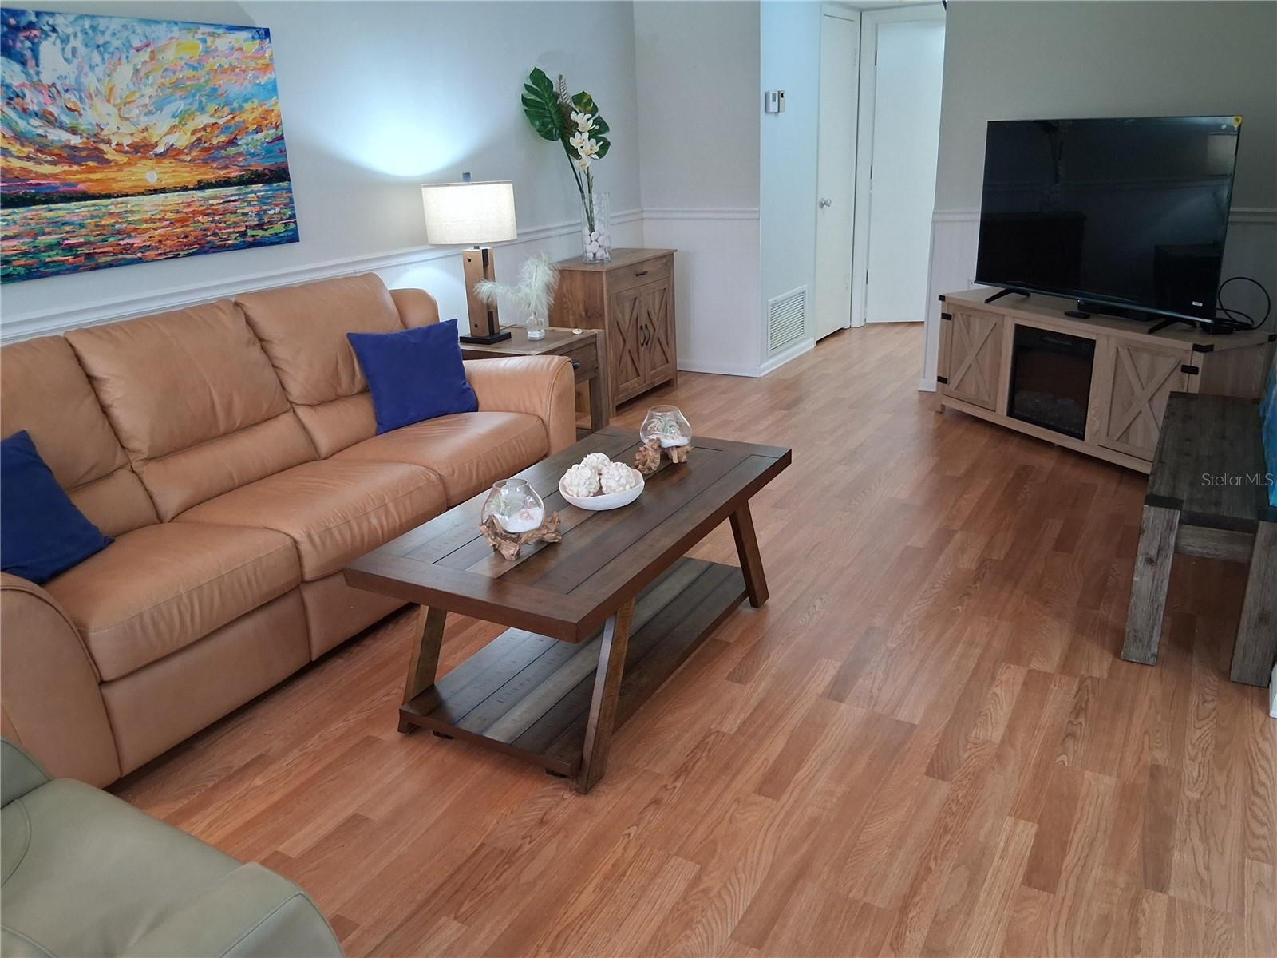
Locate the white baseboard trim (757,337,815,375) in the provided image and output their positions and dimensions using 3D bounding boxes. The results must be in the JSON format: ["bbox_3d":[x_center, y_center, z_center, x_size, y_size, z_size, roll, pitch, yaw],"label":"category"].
[{"bbox_3d":[0.971,-0.796,6.248,0.018,0.066,0.895,9,23,30],"label":"white baseboard trim"}]

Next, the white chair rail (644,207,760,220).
[{"bbox_3d":[0.374,-1.592,5.755,0.772,0.070,0.028,9,23,30],"label":"white chair rail"}]

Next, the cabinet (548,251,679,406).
[{"bbox_3d":[-0.117,-0.844,5.453,0.365,0.795,0.750,9,23,30],"label":"cabinet"}]

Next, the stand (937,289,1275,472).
[{"bbox_3d":[1.986,-0.458,4.315,0.405,0.590,1.440,-11,21,-21],"label":"stand"}]

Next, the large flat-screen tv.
[{"bbox_3d":[1.903,-1.125,4.065,0.090,0.745,1.290,-10,21,-20],"label":"large flat-screen tv"}]

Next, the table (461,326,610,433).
[{"bbox_3d":[-0.550,-0.372,4.510,0.620,0.590,0.550,9,23,30],"label":"table"}]

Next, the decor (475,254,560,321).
[{"bbox_3d":[-0.540,-0.848,4.237,0.360,0.280,0.200,-5,20,-6],"label":"decor"}]

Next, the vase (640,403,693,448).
[{"bbox_3d":[0.082,-0.158,2.879,0.156,0.121,0.156,-2,20,1],"label":"vase"}]

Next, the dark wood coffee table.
[{"bbox_3d":[-0.106,0.288,2.633,0.640,0.487,1.215,8,22,28],"label":"dark wood coffee table"}]

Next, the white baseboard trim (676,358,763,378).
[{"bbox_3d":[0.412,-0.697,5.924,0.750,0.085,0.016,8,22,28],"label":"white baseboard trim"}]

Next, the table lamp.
[{"bbox_3d":[-0.714,-0.974,4.282,0.395,0.710,0.395,9,23,30],"label":"table lamp"}]

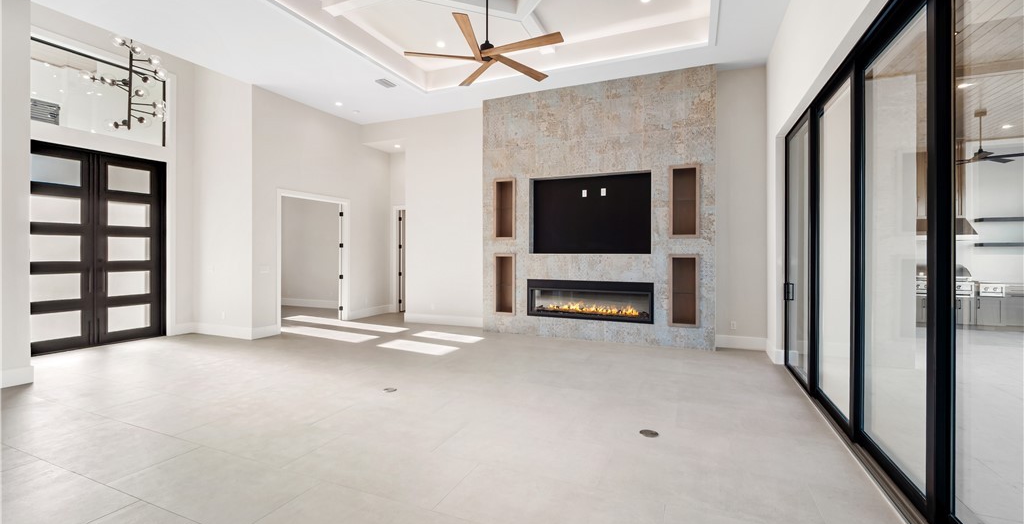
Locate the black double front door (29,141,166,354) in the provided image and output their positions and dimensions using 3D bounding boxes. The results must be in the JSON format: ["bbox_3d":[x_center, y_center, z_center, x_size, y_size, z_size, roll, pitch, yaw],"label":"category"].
[{"bbox_3d":[-6.459,-0.196,6.422,0.120,3.051,1.854,0,1,23],"label":"black double front door"}]

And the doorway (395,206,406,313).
[{"bbox_3d":[-2.346,-0.050,9.794,1.000,2.530,0.140,0,1,23],"label":"doorway"}]

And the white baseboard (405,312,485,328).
[{"bbox_3d":[-1.313,1.165,8.194,1.955,0.190,0.020,0,1,23],"label":"white baseboard"}]

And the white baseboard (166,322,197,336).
[{"bbox_3d":[-5.859,1.204,7.367,0.020,0.190,0.395,0,1,23],"label":"white baseboard"}]

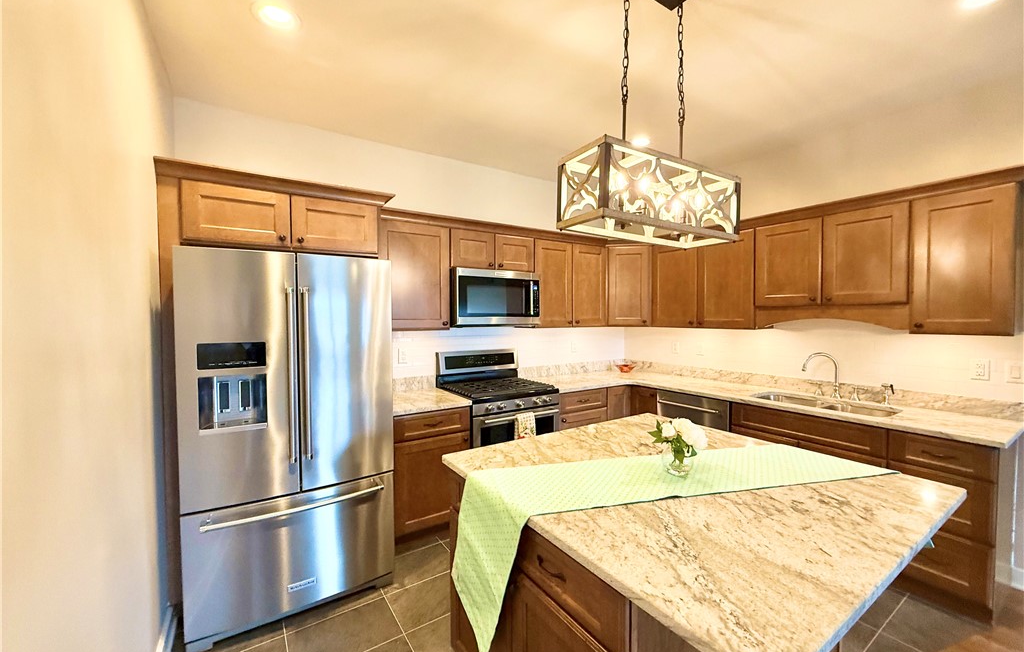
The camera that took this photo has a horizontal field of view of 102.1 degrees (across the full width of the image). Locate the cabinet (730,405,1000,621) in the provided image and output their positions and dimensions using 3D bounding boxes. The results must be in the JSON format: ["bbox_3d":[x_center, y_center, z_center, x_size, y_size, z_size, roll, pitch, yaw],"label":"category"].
[{"bbox_3d":[2.194,0.990,2.661,0.625,0.875,1.275,-1,2,-33],"label":"cabinet"}]

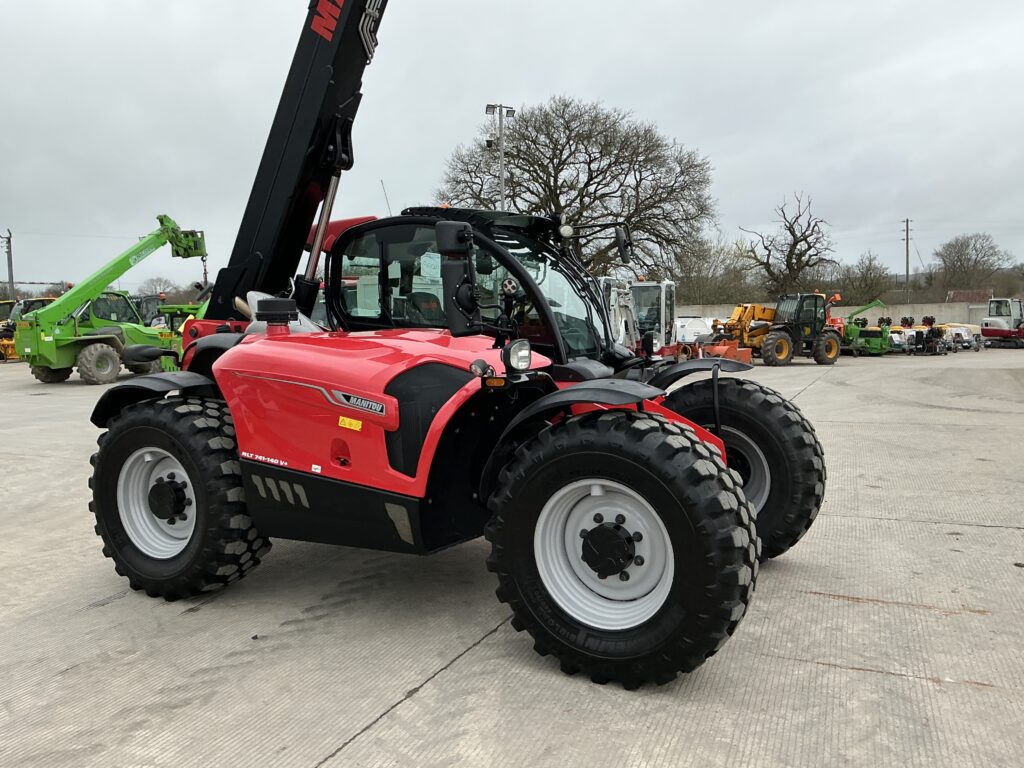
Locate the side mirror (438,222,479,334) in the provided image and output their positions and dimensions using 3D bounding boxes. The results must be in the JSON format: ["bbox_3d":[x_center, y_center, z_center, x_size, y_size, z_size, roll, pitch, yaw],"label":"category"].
[{"bbox_3d":[-0.269,-0.531,4.170,0.120,0.570,0.200,2,5,42],"label":"side mirror"}]

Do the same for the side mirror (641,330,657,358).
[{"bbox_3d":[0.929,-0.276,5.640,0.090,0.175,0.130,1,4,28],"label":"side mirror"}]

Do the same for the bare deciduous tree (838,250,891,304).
[{"bbox_3d":[22.981,-5.607,54.000,3.700,6.200,3.700,0,4,23],"label":"bare deciduous tree"}]

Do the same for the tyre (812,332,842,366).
[{"bbox_3d":[11.638,-1.327,30.700,1.210,1.210,0.450,-3,4,-28],"label":"tyre"}]

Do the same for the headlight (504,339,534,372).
[{"bbox_3d":[0.024,-0.138,3.950,0.110,0.165,0.160,1,4,28],"label":"headlight"}]

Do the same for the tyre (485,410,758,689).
[{"bbox_3d":[0.477,0.731,3.738,1.230,1.210,0.450,1,5,32],"label":"tyre"}]

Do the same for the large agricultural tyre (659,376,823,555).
[{"bbox_3d":[1.420,0.575,5.480,1.200,1.180,0.450,1,4,29],"label":"large agricultural tyre"}]

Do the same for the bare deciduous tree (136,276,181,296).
[{"bbox_3d":[-42.678,-8.799,100.000,6.000,8.600,6.000,-1,4,0],"label":"bare deciduous tree"}]

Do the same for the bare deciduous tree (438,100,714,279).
[{"bbox_3d":[3.875,-9.554,49.000,16.400,15.000,15.500,-1,4,5],"label":"bare deciduous tree"}]

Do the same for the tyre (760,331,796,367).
[{"bbox_3d":[9.233,-1.227,28.800,1.220,1.200,0.440,-4,5,-32],"label":"tyre"}]

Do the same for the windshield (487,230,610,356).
[{"bbox_3d":[0.317,-0.586,5.453,0.240,0.960,0.880,-36,-13,26],"label":"windshield"}]

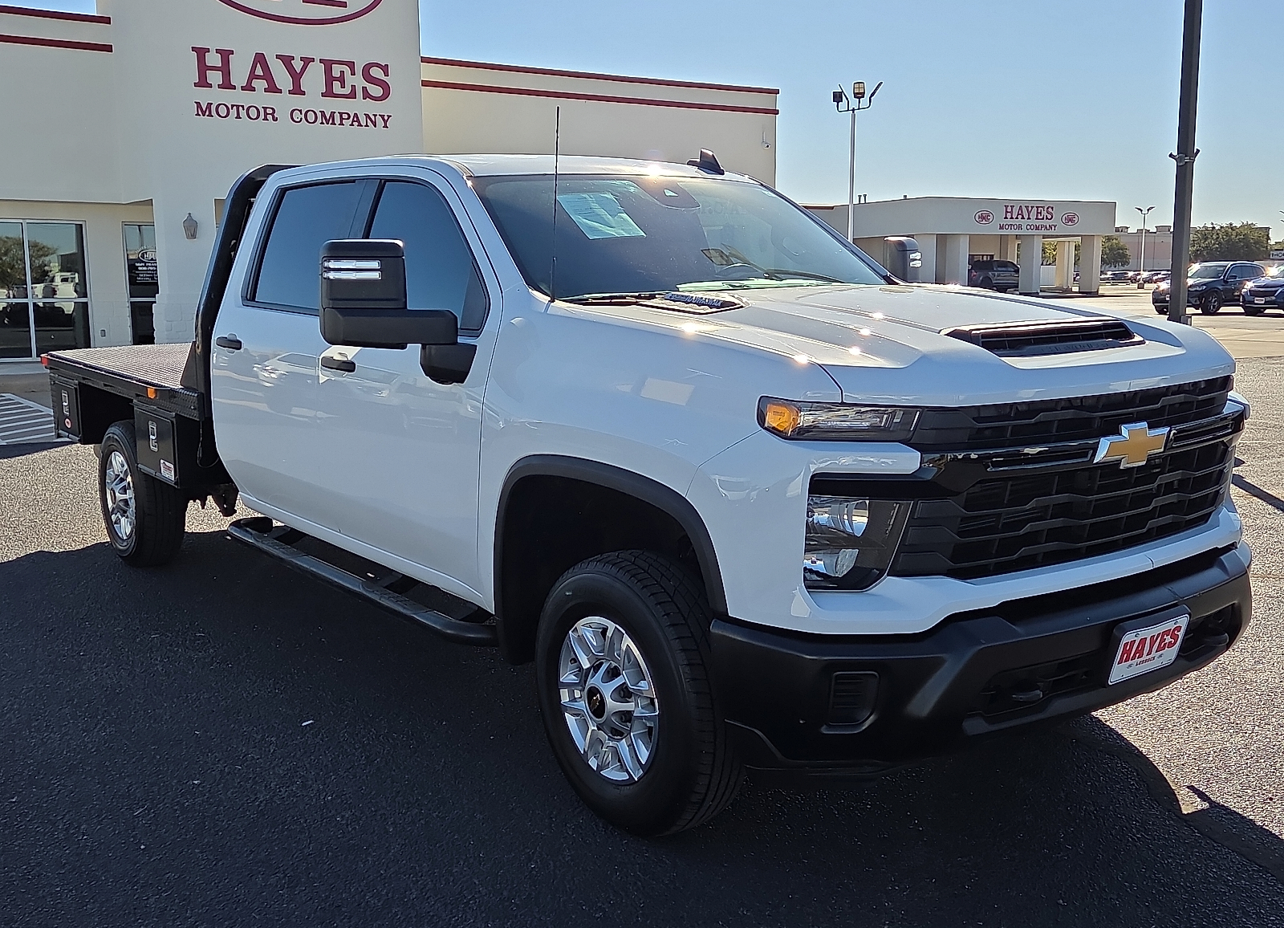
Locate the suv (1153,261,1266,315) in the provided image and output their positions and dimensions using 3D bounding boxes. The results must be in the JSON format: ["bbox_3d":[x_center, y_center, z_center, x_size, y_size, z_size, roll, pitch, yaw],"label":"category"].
[{"bbox_3d":[18.851,-5.901,42.962,4.750,1.730,1.920,-9,12,-42],"label":"suv"}]

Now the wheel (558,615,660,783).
[{"bbox_3d":[-0.029,0.653,3.714,0.200,0.470,0.470,-8,11,-38],"label":"wheel"}]

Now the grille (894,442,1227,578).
[{"bbox_3d":[1.231,0.101,3.442,1.500,0.230,0.170,-8,13,-38],"label":"grille"}]

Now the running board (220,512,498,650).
[{"bbox_3d":[-1.107,0.399,4.902,0.200,0.110,2.070,-8,13,-38],"label":"running board"}]

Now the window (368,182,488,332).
[{"bbox_3d":[-0.731,-0.703,4.356,0.070,0.510,0.970,11,1,-40],"label":"window"}]

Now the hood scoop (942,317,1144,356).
[{"bbox_3d":[1.115,-0.348,3.511,0.710,0.085,0.170,-8,13,-38],"label":"hood scoop"}]

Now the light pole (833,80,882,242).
[{"bbox_3d":[6.635,-8.258,40.543,1.500,7.210,1.200,2,9,14],"label":"light pole"}]

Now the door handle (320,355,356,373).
[{"bbox_3d":[-1.105,-0.357,4.704,0.060,0.065,0.260,-8,13,-38],"label":"door handle"}]

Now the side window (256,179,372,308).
[{"bbox_3d":[-1.296,-0.836,5.051,0.060,0.480,0.800,11,1,-40],"label":"side window"}]

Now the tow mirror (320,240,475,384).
[{"bbox_3d":[-0.790,-0.467,4.038,0.465,0.440,0.260,-8,13,-38],"label":"tow mirror"}]

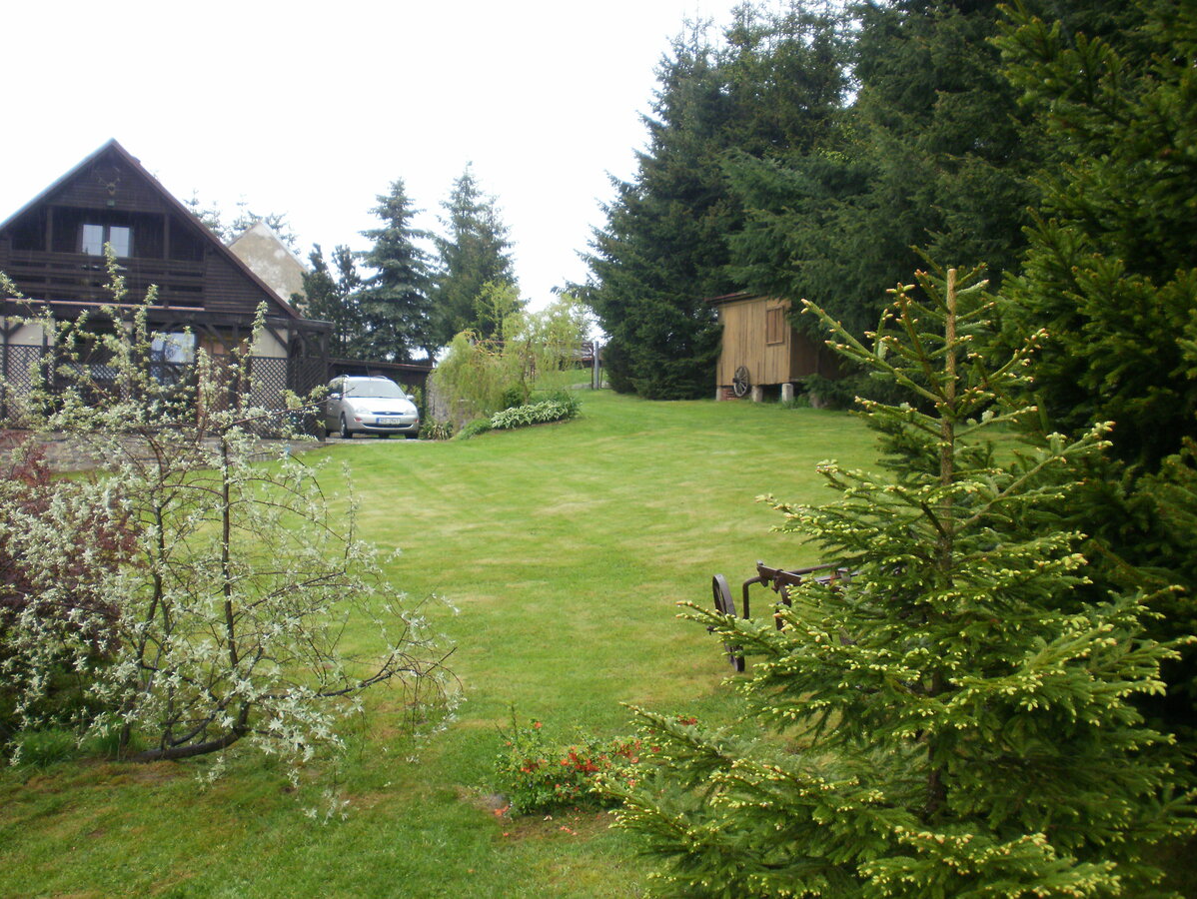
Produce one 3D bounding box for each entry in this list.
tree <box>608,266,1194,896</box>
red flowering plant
[{"bbox_3d":[0.955,0.377,3.900,1.820,1.900,1.750,1,1,0],"label":"tree"},{"bbox_3d":[-0.083,1.115,4.600,0.620,0.340,0.500,1,1,0],"label":"red flowering plant"}]

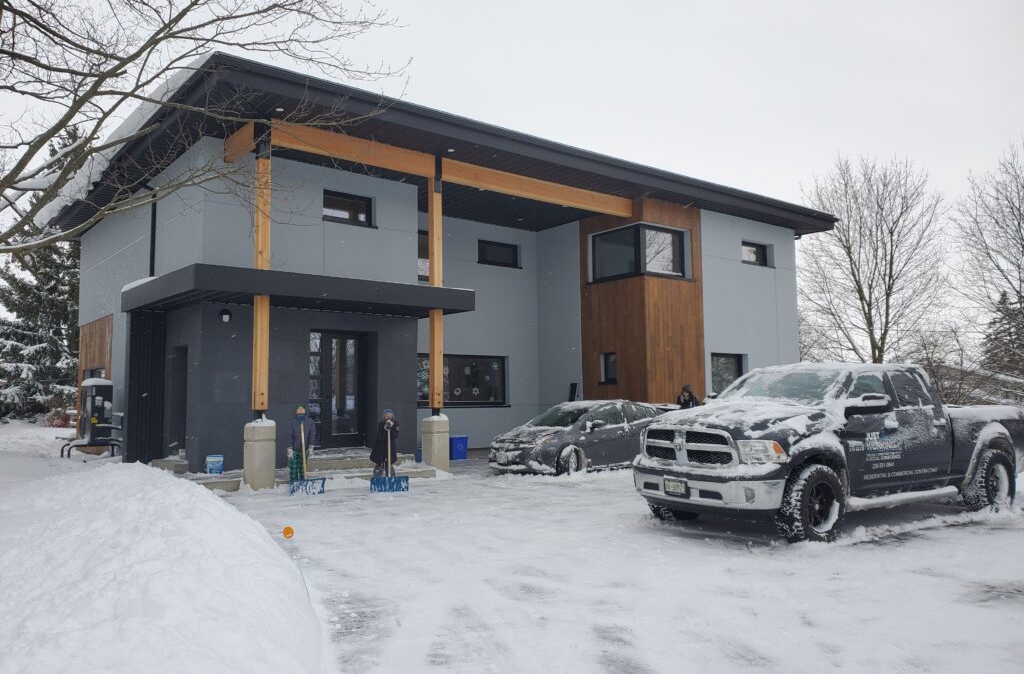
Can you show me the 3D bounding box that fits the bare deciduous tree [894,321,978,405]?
[{"bbox_3d":[15.460,1.536,27.663,2.997,4.059,2.997,-3,-5,29],"label":"bare deciduous tree"}]

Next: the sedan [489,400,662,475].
[{"bbox_3d":[1.679,2.191,17.295,4.500,1.480,1.780,3,-6,-41],"label":"sedan"}]

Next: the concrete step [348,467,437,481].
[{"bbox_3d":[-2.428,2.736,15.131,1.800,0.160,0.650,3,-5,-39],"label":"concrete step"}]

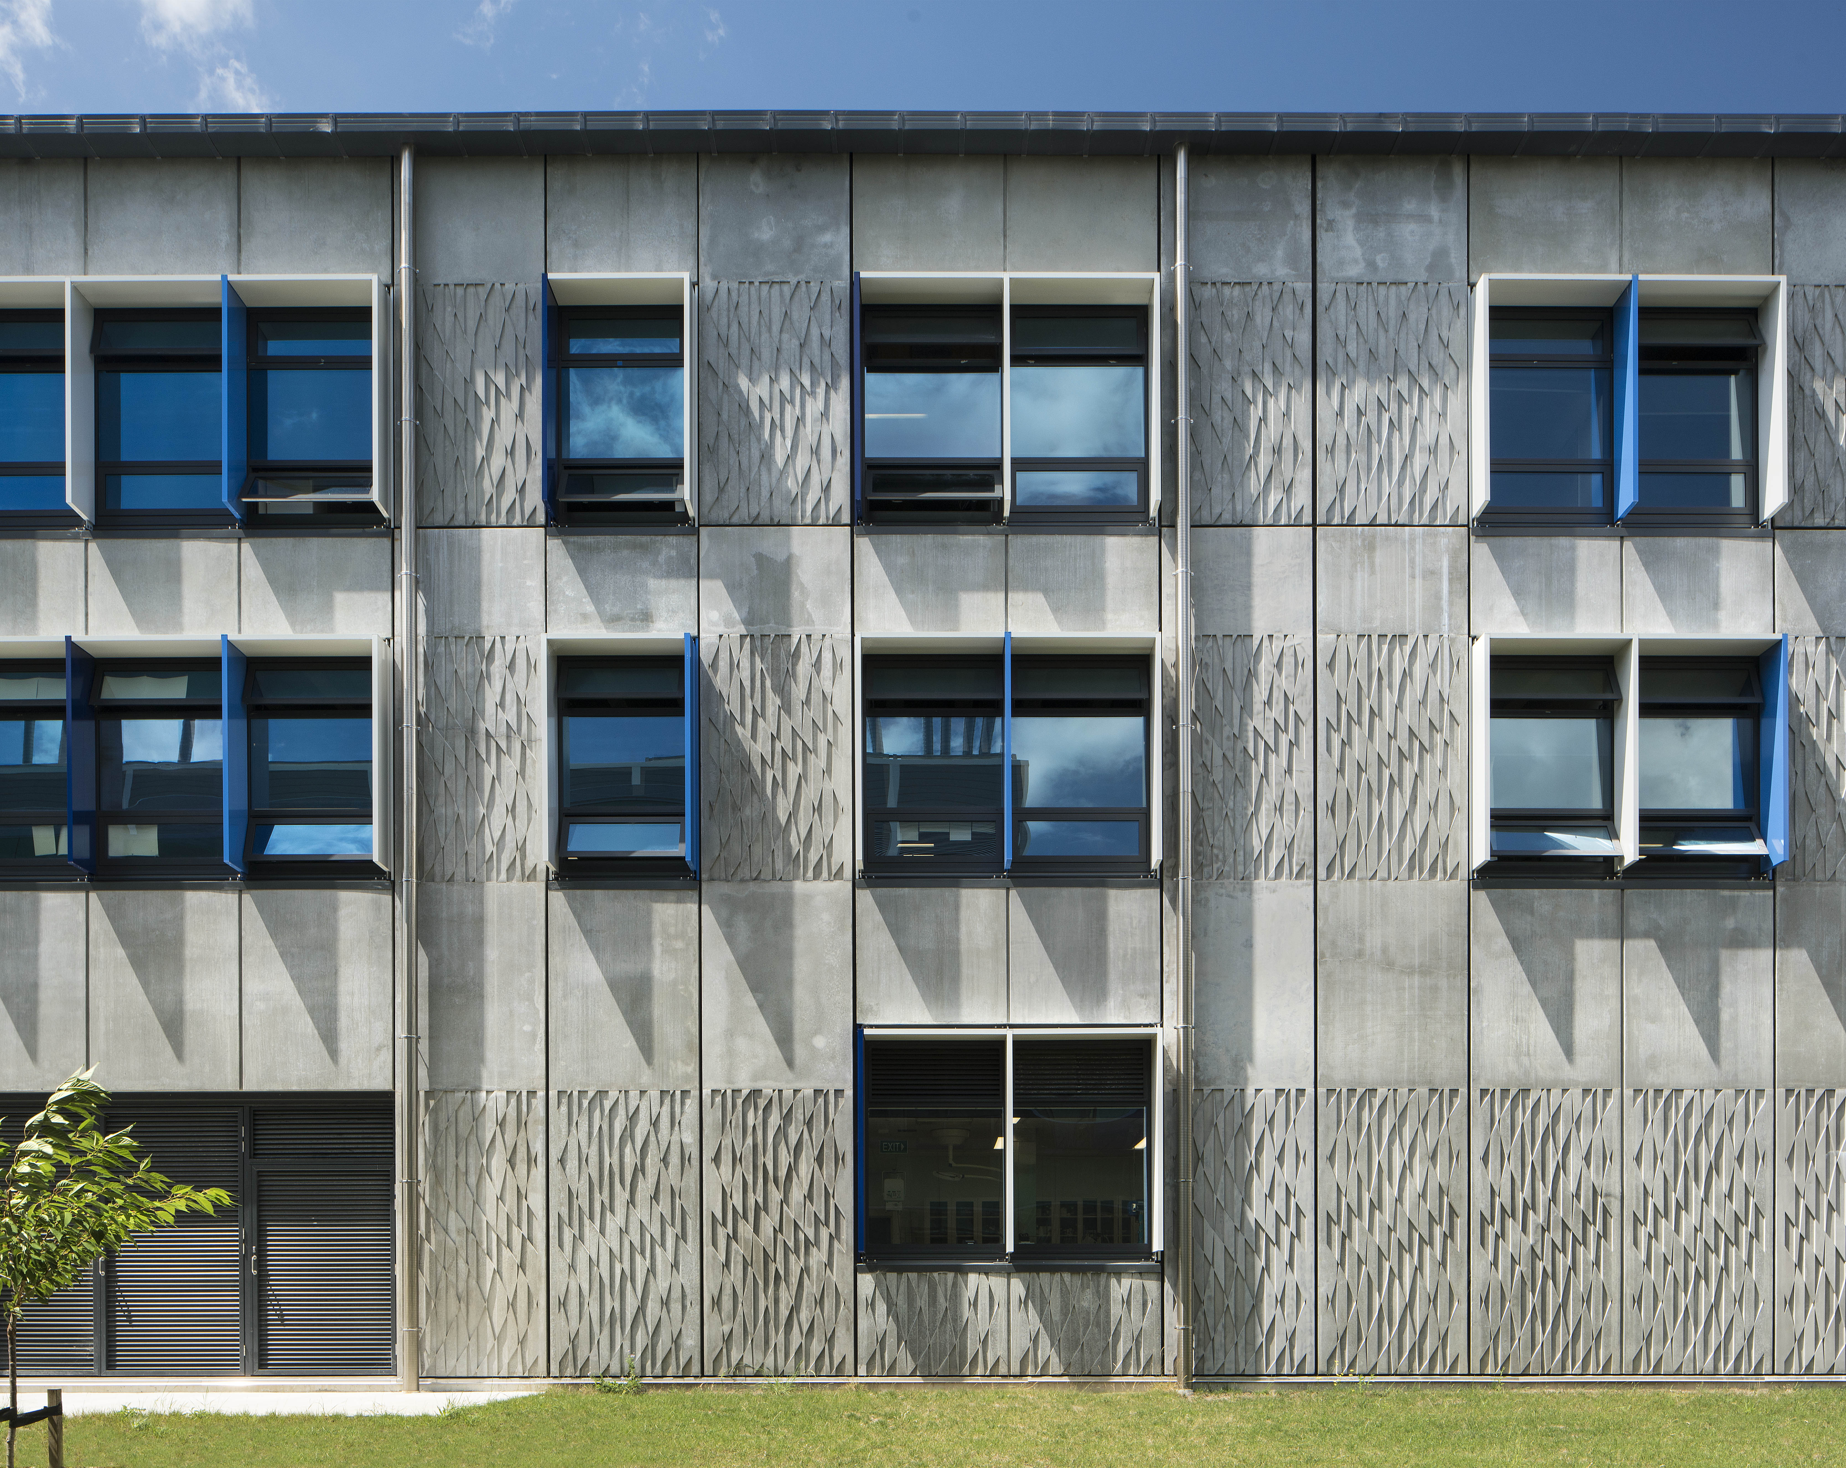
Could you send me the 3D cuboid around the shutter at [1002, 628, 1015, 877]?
[{"bbox_3d":[0.828,0.129,14.400,0.075,2.221,0.400,0,0,0],"label":"shutter"}]

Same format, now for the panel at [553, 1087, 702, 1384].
[{"bbox_3d":[-2.997,5.004,14.730,1.464,2.894,0.100,0,0,0],"label":"panel"}]

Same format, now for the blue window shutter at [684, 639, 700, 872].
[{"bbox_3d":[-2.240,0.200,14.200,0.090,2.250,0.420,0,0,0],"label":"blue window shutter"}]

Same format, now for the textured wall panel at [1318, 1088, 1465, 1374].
[{"bbox_3d":[4.694,4.978,14.730,1.481,2.876,0.100,0,0,0],"label":"textured wall panel"}]

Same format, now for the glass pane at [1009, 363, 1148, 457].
[{"bbox_3d":[1.529,-3.185,14.515,1.342,0.951,0.030,0,0,0],"label":"glass pane"}]

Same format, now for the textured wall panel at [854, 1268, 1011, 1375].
[{"bbox_3d":[0.106,5.828,14.550,1.487,1.036,0.100,0,0,0],"label":"textured wall panel"}]

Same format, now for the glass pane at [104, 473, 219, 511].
[{"bbox_3d":[-7.468,-2.382,14.470,1.187,0.356,0.030,0,0,0],"label":"glass pane"}]

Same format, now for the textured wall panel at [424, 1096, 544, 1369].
[{"bbox_3d":[-4.341,4.932,14.550,1.257,2.846,0.100,0,0,0],"label":"textured wall panel"}]

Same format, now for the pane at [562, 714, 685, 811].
[{"bbox_3d":[-2.996,0.286,14.780,1.264,0.970,0.030,0,0,0],"label":"pane"}]

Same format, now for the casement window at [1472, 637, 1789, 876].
[{"bbox_3d":[6.888,0.222,14.270,2.959,2.316,0.400,0,0,0],"label":"casement window"}]

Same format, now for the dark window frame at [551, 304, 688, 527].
[{"bbox_3d":[-2.989,-3.156,14.630,1.384,2.195,0.100,0,0,0],"label":"dark window frame"}]

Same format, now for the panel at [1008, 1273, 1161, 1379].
[{"bbox_3d":[1.622,5.828,14.550,1.512,1.036,0.100,0,0,0],"label":"panel"}]

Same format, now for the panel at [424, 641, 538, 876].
[{"bbox_3d":[-4.375,0.255,14.550,1.223,2.430,0.100,0,0,0],"label":"panel"}]

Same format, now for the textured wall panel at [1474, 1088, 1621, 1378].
[{"bbox_3d":[6.158,4.923,14.550,1.461,2.829,0.100,0,0,0],"label":"textured wall panel"}]

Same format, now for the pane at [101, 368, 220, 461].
[{"bbox_3d":[-7.485,-3.132,14.470,1.288,0.890,0.030,0,0,0],"label":"pane"}]

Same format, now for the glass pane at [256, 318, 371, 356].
[{"bbox_3d":[-5.976,-3.899,14.470,1.187,0.356,0.030,0,0,0],"label":"glass pane"}]

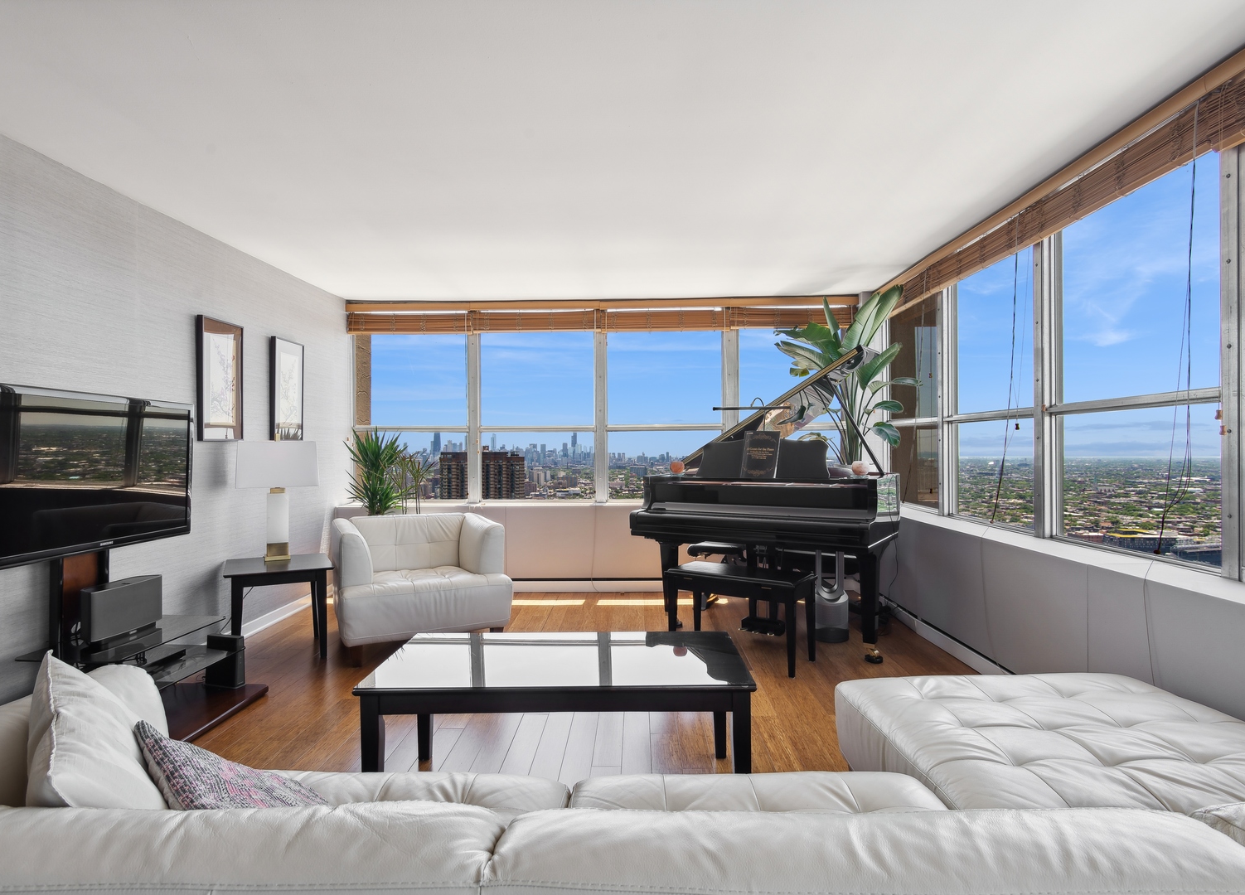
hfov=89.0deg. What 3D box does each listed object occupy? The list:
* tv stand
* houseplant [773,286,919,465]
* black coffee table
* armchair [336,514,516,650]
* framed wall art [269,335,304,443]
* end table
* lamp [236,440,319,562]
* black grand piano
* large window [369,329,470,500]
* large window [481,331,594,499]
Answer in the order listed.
[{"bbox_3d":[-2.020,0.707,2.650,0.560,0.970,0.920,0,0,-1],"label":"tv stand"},{"bbox_3d":[1.780,-0.410,5.080,1.080,1.600,0.850,0,0,1],"label":"houseplant"},{"bbox_3d":[-0.200,0.953,2.205,1.220,0.457,0.575,0,0,1],"label":"black coffee table"},{"bbox_3d":[-1.310,0.833,4.030,0.940,0.710,0.870,0,0,-26],"label":"armchair"},{"bbox_3d":[-2.375,-0.405,4.490,0.037,0.700,0.375,0,0,1],"label":"framed wall art"},{"bbox_3d":[-2.015,0.947,3.744,0.545,0.520,0.545,0,0,-25],"label":"end table"},{"bbox_3d":[-2.106,0.320,3.874,0.450,0.735,0.270,0,0,-25],"label":"lamp"},{"bbox_3d":[1.107,0.286,4.381,1.490,1.805,1.580,0,0,34],"label":"black grand piano"},{"bbox_3d":[-1.823,-0.309,5.580,0.960,1.600,0.100,0,0,1],"label":"large window"},{"bbox_3d":[-0.756,-0.293,5.621,1.022,1.525,0.080,0,0,1],"label":"large window"}]

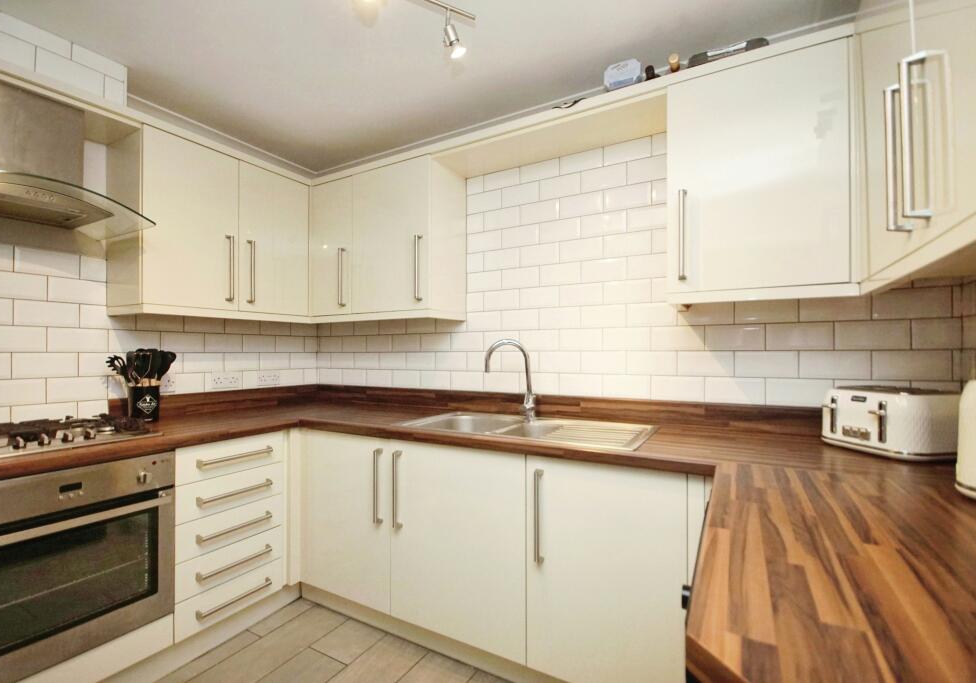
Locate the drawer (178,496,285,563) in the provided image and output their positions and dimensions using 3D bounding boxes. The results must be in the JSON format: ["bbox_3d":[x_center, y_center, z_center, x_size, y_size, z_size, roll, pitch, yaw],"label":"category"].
[{"bbox_3d":[-1.252,0.766,1.890,0.500,0.142,0.446,-1,-2,31],"label":"drawer"}]

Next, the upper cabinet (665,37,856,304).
[{"bbox_3d":[0.913,-0.505,1.492,0.515,0.755,0.325,-1,-2,29],"label":"upper cabinet"}]

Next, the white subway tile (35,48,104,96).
[{"bbox_3d":[-1.614,-1.035,1.654,0.012,0.100,0.200,-1,-2,31],"label":"white subway tile"}]

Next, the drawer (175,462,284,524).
[{"bbox_3d":[-1.253,0.623,1.892,0.500,0.142,0.446,-1,-2,31],"label":"drawer"}]

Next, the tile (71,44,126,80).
[{"bbox_3d":[-1.574,-1.122,1.730,0.012,0.072,0.178,-1,-2,31],"label":"tile"}]

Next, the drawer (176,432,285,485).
[{"bbox_3d":[-1.254,0.481,1.895,0.500,0.142,0.446,-1,-2,31],"label":"drawer"}]

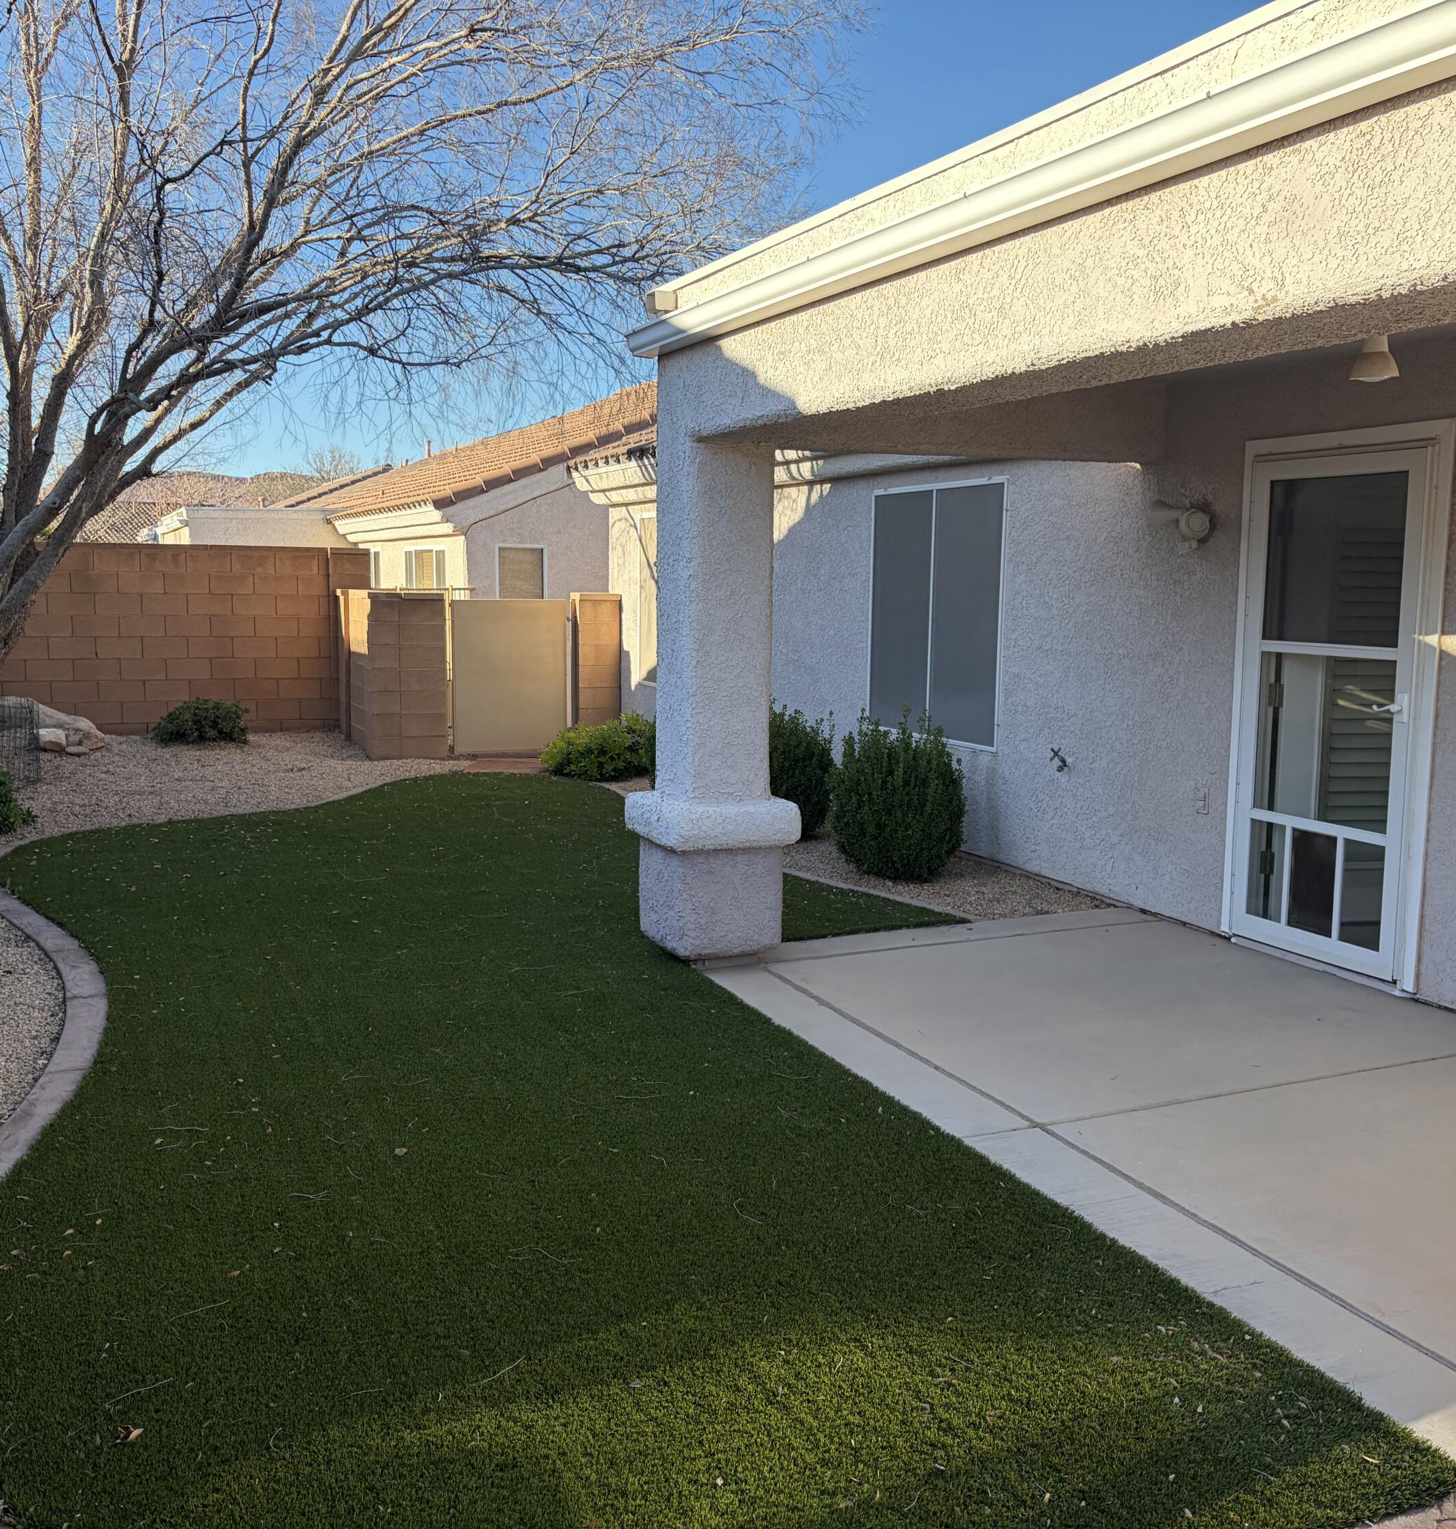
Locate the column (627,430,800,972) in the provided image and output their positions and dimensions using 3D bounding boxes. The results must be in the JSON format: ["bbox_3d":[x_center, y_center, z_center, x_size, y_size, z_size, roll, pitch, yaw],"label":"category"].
[{"bbox_3d":[-0.062,-0.291,6.376,0.580,2.090,0.580,-3,8,-24],"label":"column"}]

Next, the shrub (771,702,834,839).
[{"bbox_3d":[0.289,0.029,9.313,0.700,0.830,0.700,1,8,0],"label":"shrub"}]

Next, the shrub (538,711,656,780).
[{"bbox_3d":[-0.909,-0.138,11.526,0.950,0.490,1.000,1,8,0],"label":"shrub"}]

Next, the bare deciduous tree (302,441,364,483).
[{"bbox_3d":[-12.948,-7.957,50.352,3.200,5.300,3.200,-3,8,-24],"label":"bare deciduous tree"}]

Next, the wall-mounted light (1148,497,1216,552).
[{"bbox_3d":[2.002,-1.053,6.730,0.200,0.210,0.270,-3,8,-24],"label":"wall-mounted light"}]

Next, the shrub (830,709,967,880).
[{"bbox_3d":[0.904,0.166,8.150,0.720,0.880,0.720,1,8,0],"label":"shrub"}]

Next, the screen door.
[{"bbox_3d":[2.390,-0.219,6.188,0.060,2.040,0.900,-3,8,-24],"label":"screen door"}]

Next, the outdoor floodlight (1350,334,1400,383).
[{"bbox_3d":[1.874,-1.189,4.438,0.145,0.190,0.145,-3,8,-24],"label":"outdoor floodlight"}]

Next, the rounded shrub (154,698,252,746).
[{"bbox_3d":[-4.630,-0.392,13.475,0.780,0.410,0.800,-3,8,-24],"label":"rounded shrub"}]

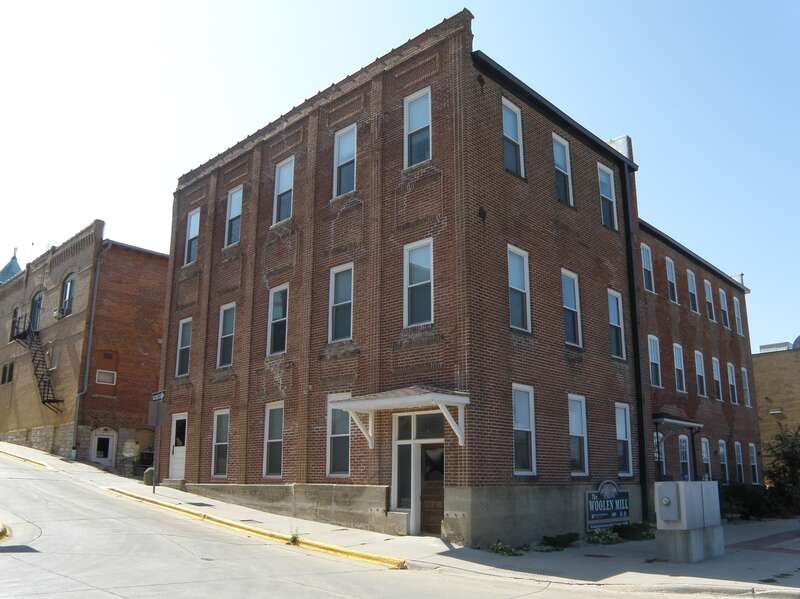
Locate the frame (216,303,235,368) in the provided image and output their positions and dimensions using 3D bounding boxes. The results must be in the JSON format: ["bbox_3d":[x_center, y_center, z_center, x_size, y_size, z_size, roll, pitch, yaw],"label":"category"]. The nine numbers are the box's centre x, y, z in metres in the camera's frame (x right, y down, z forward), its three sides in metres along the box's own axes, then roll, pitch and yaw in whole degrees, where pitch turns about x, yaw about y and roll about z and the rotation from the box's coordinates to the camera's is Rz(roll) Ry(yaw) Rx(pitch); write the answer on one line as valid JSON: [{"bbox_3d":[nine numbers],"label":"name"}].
[{"bbox_3d":[-5.553,1.187,20.167,0.905,2.058,0.150,-14,-21,42],"label":"frame"}]

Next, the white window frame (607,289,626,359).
[{"bbox_3d":[6.629,0.735,19.093,0.150,2.080,0.950,-14,-20,42],"label":"white window frame"}]

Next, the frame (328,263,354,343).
[{"bbox_3d":[-1.496,0.114,16.380,0.913,2.056,0.150,-14,-21,42],"label":"frame"}]

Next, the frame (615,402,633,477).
[{"bbox_3d":[6.263,3.943,17.562,0.150,2.025,0.893,-14,-21,42],"label":"frame"}]

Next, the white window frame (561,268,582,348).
[{"bbox_3d":[4.732,0.249,17.206,0.150,2.080,0.950,-14,-20,42],"label":"white window frame"}]

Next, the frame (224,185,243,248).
[{"bbox_3d":[-5.838,-2.910,21.862,0.950,2.080,0.150,-14,-20,42],"label":"frame"}]

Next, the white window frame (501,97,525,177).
[{"bbox_3d":[2.894,-4.179,16.169,0.150,2.041,0.904,-14,-21,42],"label":"white window frame"}]

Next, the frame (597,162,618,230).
[{"bbox_3d":[6.709,-3.330,20.165,0.150,2.080,0.950,-14,-20,42],"label":"frame"}]

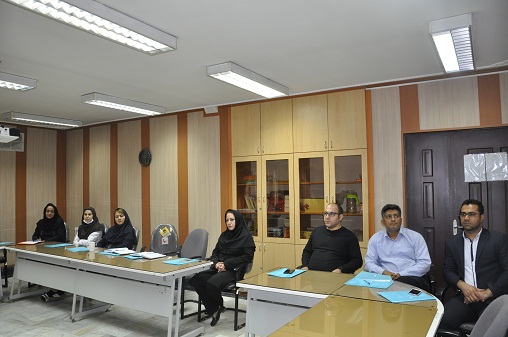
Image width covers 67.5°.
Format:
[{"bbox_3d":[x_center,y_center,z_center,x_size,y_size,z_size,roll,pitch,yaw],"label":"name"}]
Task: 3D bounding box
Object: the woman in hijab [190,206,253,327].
[{"bbox_3d":[-0.306,1.124,4.429,0.520,1.270,0.770,-3,-3,39],"label":"woman in hijab"}]

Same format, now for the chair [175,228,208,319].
[{"bbox_3d":[-0.859,1.285,4.845,0.570,1.000,0.610,-3,-3,39],"label":"chair"}]

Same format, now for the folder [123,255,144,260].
[{"bbox_3d":[-1.303,1.017,4.428,0.320,0.012,0.250,1,-3,-44],"label":"folder"}]

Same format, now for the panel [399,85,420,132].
[{"bbox_3d":[1.785,-0.689,4.361,0.200,0.540,0.030,-2,-3,32],"label":"panel"}]

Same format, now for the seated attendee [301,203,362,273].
[{"bbox_3d":[0.668,1.027,3.566,0.600,1.370,0.800,-2,-2,34],"label":"seated attendee"}]

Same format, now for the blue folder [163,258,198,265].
[{"bbox_3d":[-0.805,1.006,4.122,0.250,0.012,0.300,-2,-2,26],"label":"blue folder"}]

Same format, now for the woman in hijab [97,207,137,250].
[{"bbox_3d":[-1.901,1.179,5.132,0.520,1.260,0.740,-1,-2,15],"label":"woman in hijab"}]

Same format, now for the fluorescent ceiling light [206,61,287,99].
[{"bbox_3d":[-0.018,-0.930,4.164,0.280,0.090,1.250,-2,-2,31],"label":"fluorescent ceiling light"}]

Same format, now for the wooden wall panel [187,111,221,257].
[{"bbox_3d":[-0.756,0.429,5.841,0.640,2.620,0.030,-2,-3,32],"label":"wooden wall panel"}]

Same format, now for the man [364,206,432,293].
[{"bbox_3d":[1.161,0.998,3.124,0.570,1.370,0.800,-2,-2,31],"label":"man"}]

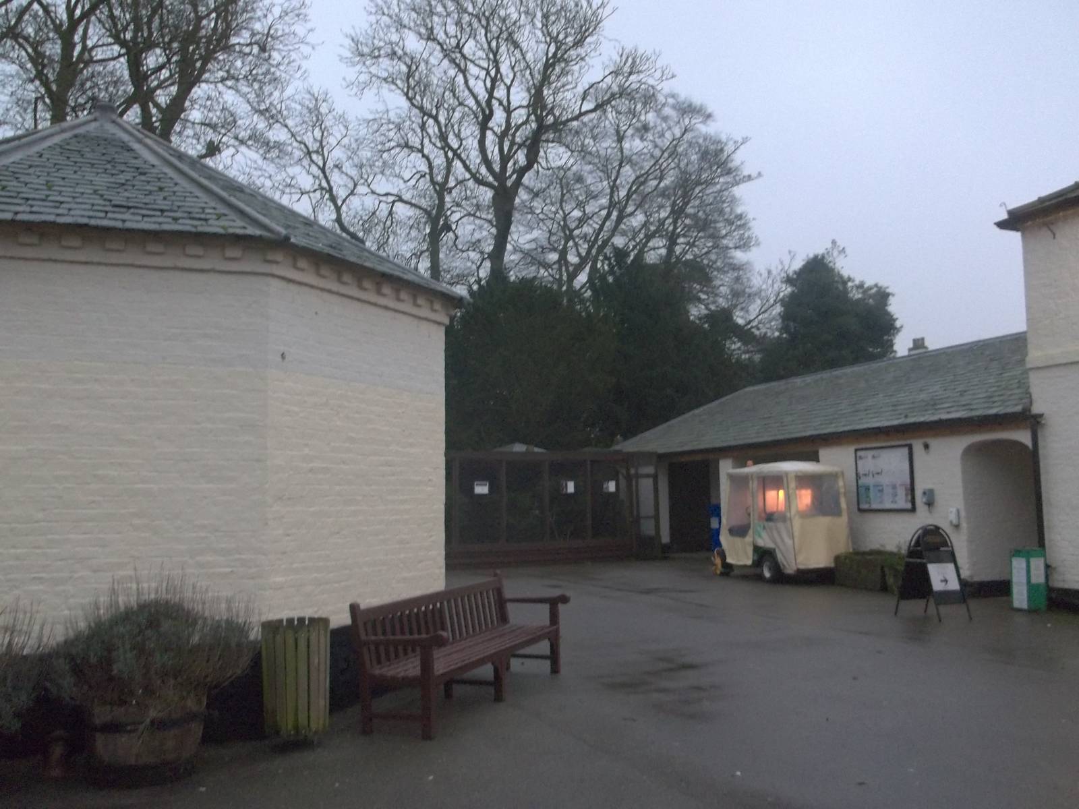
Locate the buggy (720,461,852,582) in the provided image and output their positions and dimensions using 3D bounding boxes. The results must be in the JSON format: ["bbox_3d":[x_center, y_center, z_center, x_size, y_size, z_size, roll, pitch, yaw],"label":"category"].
[{"bbox_3d":[4.113,1.947,17.295,1.100,1.900,2.350,1,-6,-18],"label":"buggy"}]

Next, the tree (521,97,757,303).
[{"bbox_3d":[4.020,-3.816,41.565,9.947,17.945,9.947,-1,-5,0],"label":"tree"}]

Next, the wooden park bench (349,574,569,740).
[{"bbox_3d":[-0.504,1.793,7.757,0.640,0.850,2.500,-2,-6,19],"label":"wooden park bench"}]

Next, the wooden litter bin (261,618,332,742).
[{"bbox_3d":[-1.562,1.750,6.608,0.430,0.750,0.430,1,-6,-13],"label":"wooden litter bin"}]

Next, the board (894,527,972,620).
[{"bbox_3d":[4.571,1.940,12.013,0.520,1.071,0.730,2,-6,-24],"label":"board"}]

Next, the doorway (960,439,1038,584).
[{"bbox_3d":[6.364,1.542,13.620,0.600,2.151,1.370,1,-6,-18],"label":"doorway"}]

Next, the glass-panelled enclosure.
[{"bbox_3d":[-0.559,2.393,23.755,5.102,2.438,2.400,2,-6,-23],"label":"glass-panelled enclosure"}]

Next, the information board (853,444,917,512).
[{"bbox_3d":[5.297,1.150,15.872,0.070,0.998,1.428,1,-6,-18],"label":"information board"}]

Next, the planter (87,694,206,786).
[{"bbox_3d":[-2.224,1.880,5.849,0.680,0.400,0.680,1,-6,-20],"label":"planter"}]

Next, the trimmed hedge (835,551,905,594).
[{"bbox_3d":[5.057,2.475,15.221,0.500,0.500,1.650,1,-6,-18],"label":"trimmed hedge"}]

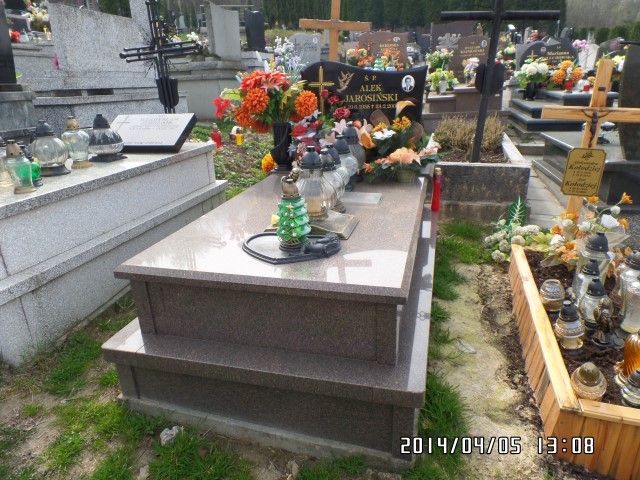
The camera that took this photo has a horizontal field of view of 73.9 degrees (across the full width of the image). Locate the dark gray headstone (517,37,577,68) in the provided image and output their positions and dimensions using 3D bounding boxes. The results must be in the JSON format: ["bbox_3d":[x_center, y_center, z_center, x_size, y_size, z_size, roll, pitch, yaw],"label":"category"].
[{"bbox_3d":[3.636,-2.839,6.753,0.839,0.682,0.120,3,23,16],"label":"dark gray headstone"}]

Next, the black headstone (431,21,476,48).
[{"bbox_3d":[2.669,-3.948,8.500,0.920,0.900,0.140,3,22,15],"label":"black headstone"}]

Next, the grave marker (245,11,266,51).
[{"bbox_3d":[-1.019,-3.190,6.513,0.100,0.560,0.701,3,23,16],"label":"grave marker"}]

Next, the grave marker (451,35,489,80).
[{"bbox_3d":[2.356,-2.816,6.653,0.553,0.647,0.120,3,23,16],"label":"grave marker"}]

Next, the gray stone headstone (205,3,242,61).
[{"bbox_3d":[-1.302,-2.750,5.621,0.160,0.652,0.816,3,23,16],"label":"gray stone headstone"}]

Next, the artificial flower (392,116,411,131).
[{"bbox_3d":[0.512,-0.723,2.638,0.115,0.090,0.100,3,23,16],"label":"artificial flower"}]

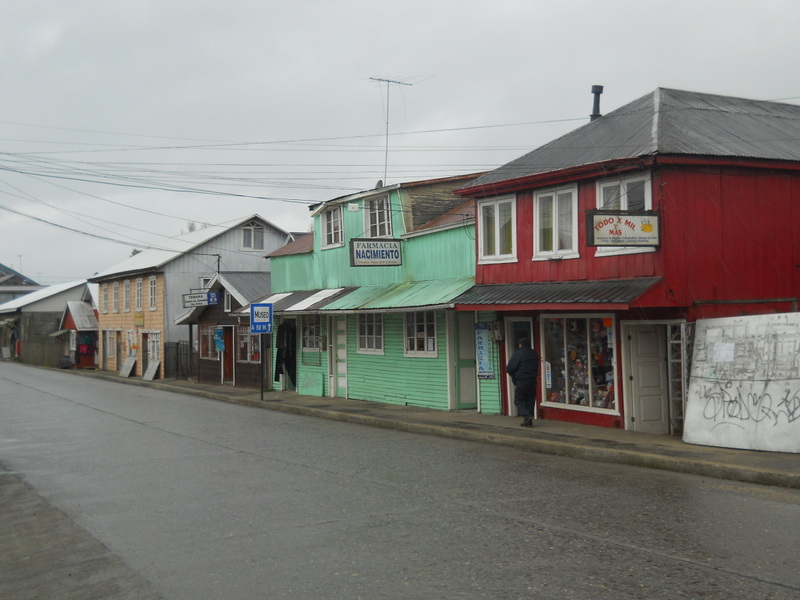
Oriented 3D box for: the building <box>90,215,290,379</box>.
[{"bbox_3d":[-9.675,-0.065,52.484,9.500,7.400,13.000,0,-1,-30],"label":"building"}]

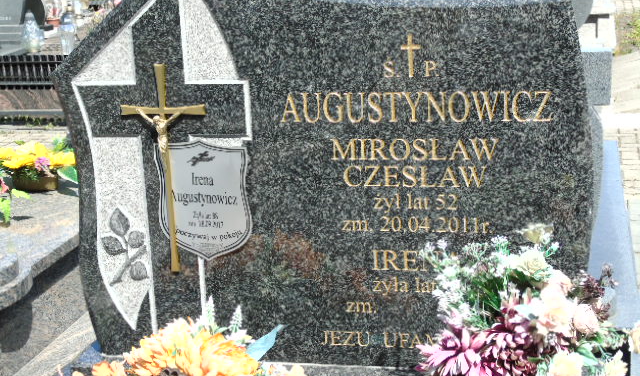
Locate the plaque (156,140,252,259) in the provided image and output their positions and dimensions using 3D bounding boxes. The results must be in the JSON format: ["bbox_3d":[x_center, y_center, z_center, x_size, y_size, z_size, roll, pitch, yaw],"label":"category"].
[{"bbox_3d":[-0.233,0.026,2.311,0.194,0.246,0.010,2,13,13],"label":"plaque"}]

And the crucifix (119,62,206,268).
[{"bbox_3d":[-0.306,-0.035,2.296,0.180,0.426,0.045,0,13,13],"label":"crucifix"}]

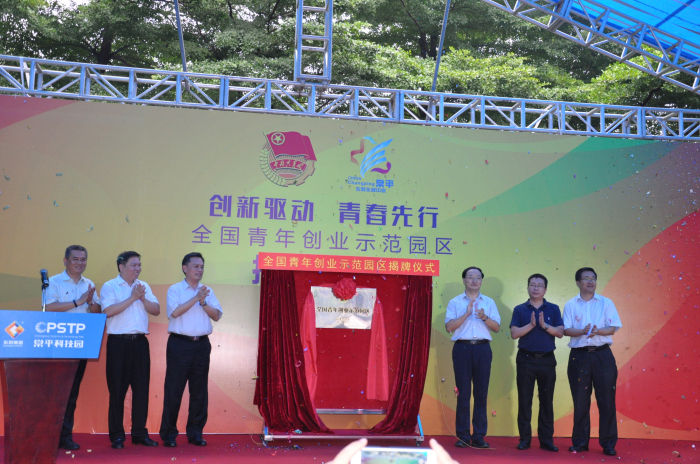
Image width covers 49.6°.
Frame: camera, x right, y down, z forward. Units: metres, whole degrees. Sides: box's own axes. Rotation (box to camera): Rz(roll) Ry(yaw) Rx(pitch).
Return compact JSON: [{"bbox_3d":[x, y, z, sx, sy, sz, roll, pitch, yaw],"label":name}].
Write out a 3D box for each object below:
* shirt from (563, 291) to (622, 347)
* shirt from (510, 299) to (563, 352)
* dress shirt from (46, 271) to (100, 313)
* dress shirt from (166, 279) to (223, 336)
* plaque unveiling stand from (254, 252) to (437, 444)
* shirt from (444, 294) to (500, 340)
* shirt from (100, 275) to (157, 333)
[{"bbox_3d":[2.302,0.840,7.186,0.550,0.537,0.310,0,-6,16],"label":"shirt"},{"bbox_3d":[1.800,0.902,7.306,0.500,0.526,0.290,1,-6,9],"label":"shirt"},{"bbox_3d":[-2.418,0.604,6.620,0.480,0.538,0.310,7,-8,-38],"label":"dress shirt"},{"bbox_3d":[-1.421,0.690,6.915,0.500,0.535,0.310,6,-7,-32],"label":"dress shirt"},{"bbox_3d":[-0.020,1.111,7.208,1.753,1.754,0.500,3,-6,-7],"label":"plaque unveiling stand"},{"bbox_3d":[1.195,0.824,7.383,0.530,0.473,0.290,2,-6,3],"label":"shirt"},{"bbox_3d":[-1.969,0.656,6.760,0.510,0.523,0.310,7,-8,-40],"label":"shirt"}]

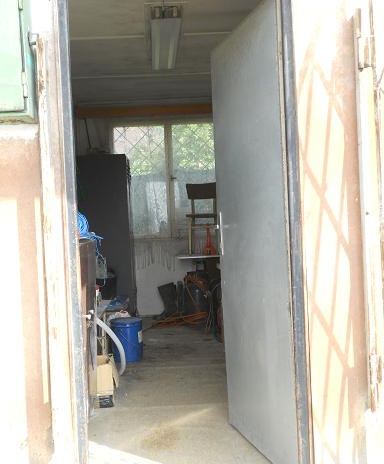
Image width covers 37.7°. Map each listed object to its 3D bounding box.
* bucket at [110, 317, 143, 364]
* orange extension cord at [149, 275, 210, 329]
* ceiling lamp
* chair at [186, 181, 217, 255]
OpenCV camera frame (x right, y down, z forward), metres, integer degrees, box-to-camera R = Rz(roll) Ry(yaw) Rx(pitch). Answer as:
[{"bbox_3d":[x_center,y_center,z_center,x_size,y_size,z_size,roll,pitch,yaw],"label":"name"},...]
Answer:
[{"bbox_3d":[-0.539,0.892,4.635,0.258,0.325,0.258,-3,0,-4],"label":"bucket"},{"bbox_3d":[-0.140,0.757,6.270,0.660,0.530,0.480,-3,0,-4],"label":"orange extension cord"},{"bbox_3d":[-0.213,-1.511,4.481,0.215,0.090,1.220,-3,0,-4],"label":"ceiling lamp"},{"bbox_3d":[0.129,-0.167,6.306,0.400,0.810,0.440,-3,0,2],"label":"chair"}]

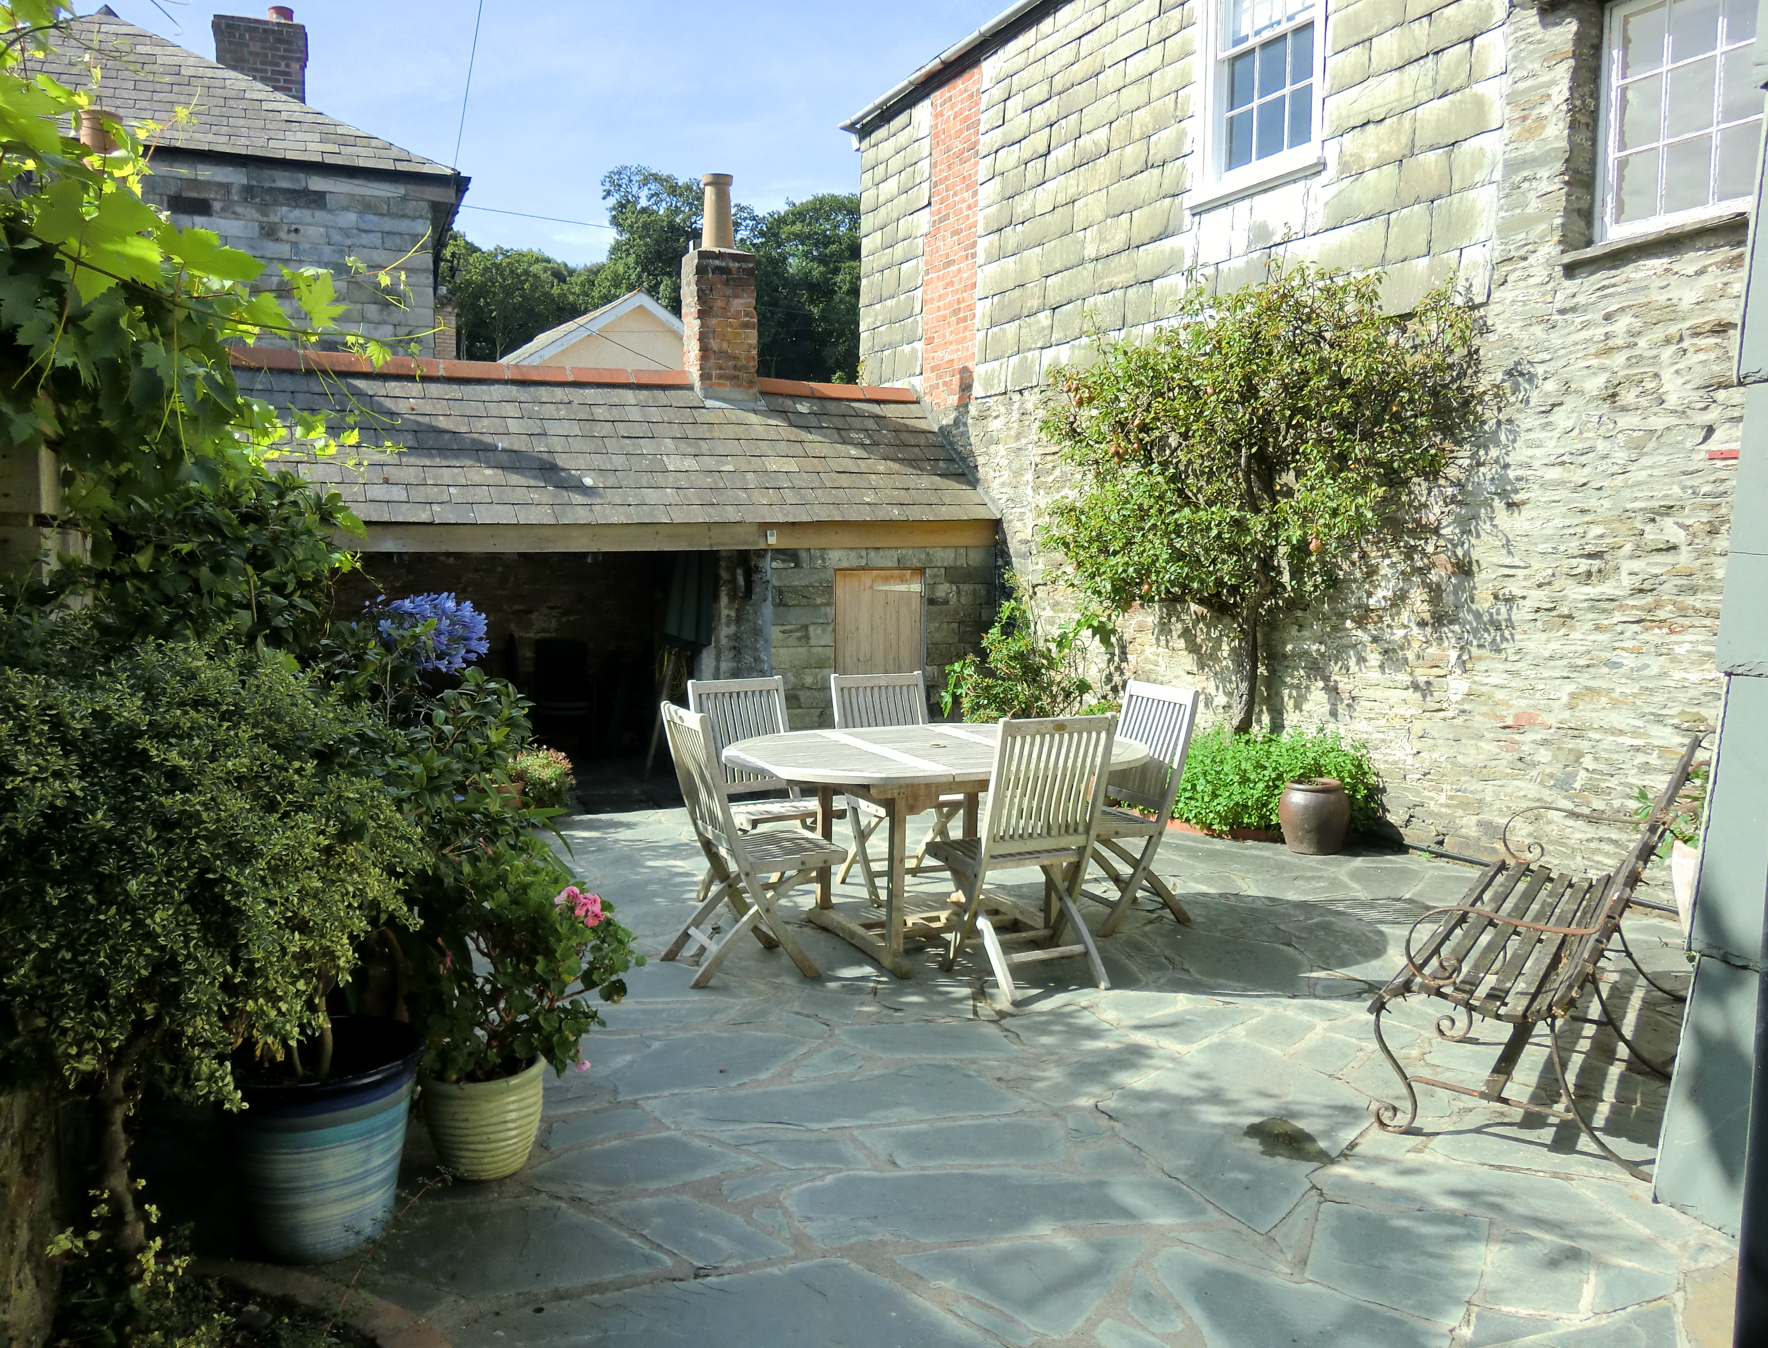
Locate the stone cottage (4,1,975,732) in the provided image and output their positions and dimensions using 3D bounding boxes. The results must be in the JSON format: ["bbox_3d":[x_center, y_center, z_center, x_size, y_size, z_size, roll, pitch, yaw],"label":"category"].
[{"bbox_3d":[-3.459,-2.774,10.861,7.000,6.500,5.500,-3,6,-27],"label":"stone cottage"}]

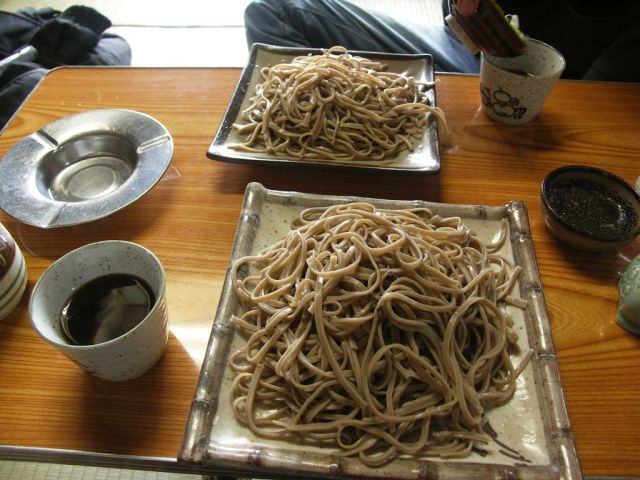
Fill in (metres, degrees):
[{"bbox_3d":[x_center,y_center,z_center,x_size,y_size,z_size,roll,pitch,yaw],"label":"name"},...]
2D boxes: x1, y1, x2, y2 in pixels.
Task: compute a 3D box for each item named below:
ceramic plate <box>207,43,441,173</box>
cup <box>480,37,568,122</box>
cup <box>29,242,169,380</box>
[{"bbox_3d":[0.013,-0.134,0.537,0.208,0.029,0.202,5,49,4],"label":"ceramic plate"},{"bbox_3d":[0.205,-0.163,0.541,0.082,0.065,0.082,0,49,0],"label":"cup"},{"bbox_3d":[-0.138,0.053,0.348,0.083,0.066,0.083,0,49,0],"label":"cup"}]

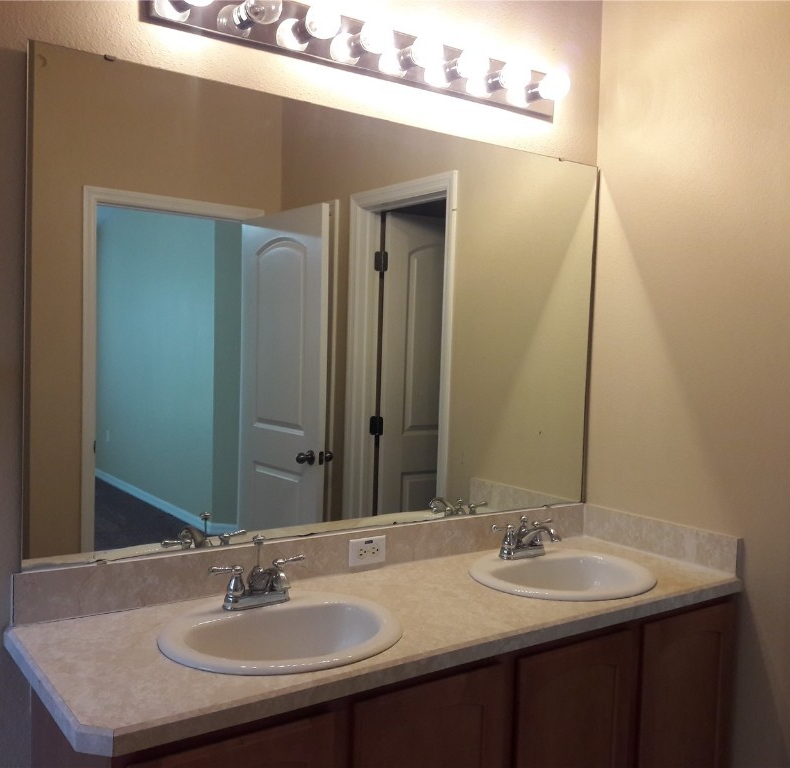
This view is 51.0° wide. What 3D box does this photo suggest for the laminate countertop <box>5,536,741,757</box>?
[{"bbox_3d":[0.066,0.528,1.944,1.712,0.041,0.567,0,3,-35],"label":"laminate countertop"}]

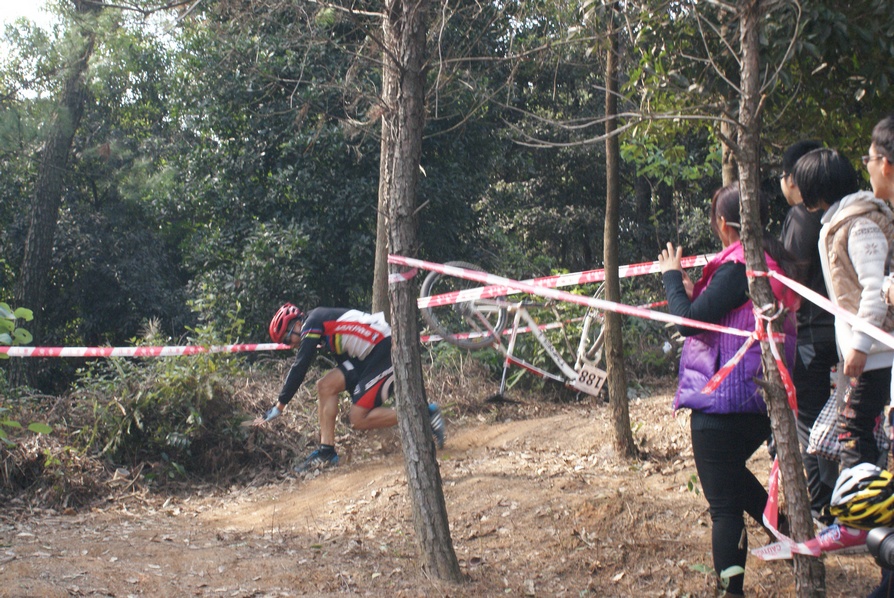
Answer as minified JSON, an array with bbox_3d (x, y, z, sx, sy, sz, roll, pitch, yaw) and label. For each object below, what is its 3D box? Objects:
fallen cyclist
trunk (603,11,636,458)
[{"bbox_3d":[-0.596,0.541,7.900,1.120,1.000,0.600,-1,2,-10],"label":"fallen cyclist"},{"bbox_3d":[0.940,-0.422,7.161,0.160,2.600,0.150,-1,2,0],"label":"trunk"}]

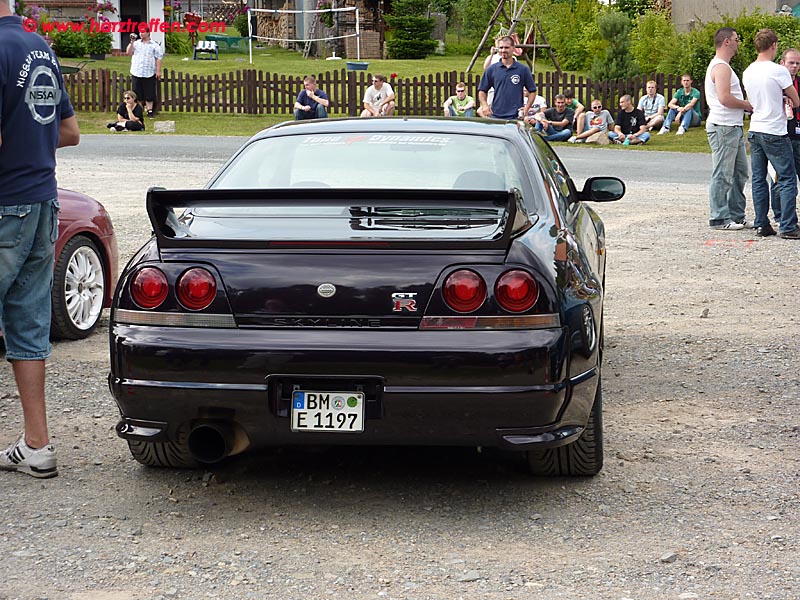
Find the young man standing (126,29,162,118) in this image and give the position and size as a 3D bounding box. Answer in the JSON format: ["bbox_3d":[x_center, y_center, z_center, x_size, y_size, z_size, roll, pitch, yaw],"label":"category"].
[{"bbox_3d":[-5.006,-4.437,32.600,0.660,1.770,0.450,2,9,14],"label":"young man standing"}]

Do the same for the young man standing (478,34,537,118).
[{"bbox_3d":[1.048,-1.690,16.300,0.580,1.800,0.360,1,8,10],"label":"young man standing"}]

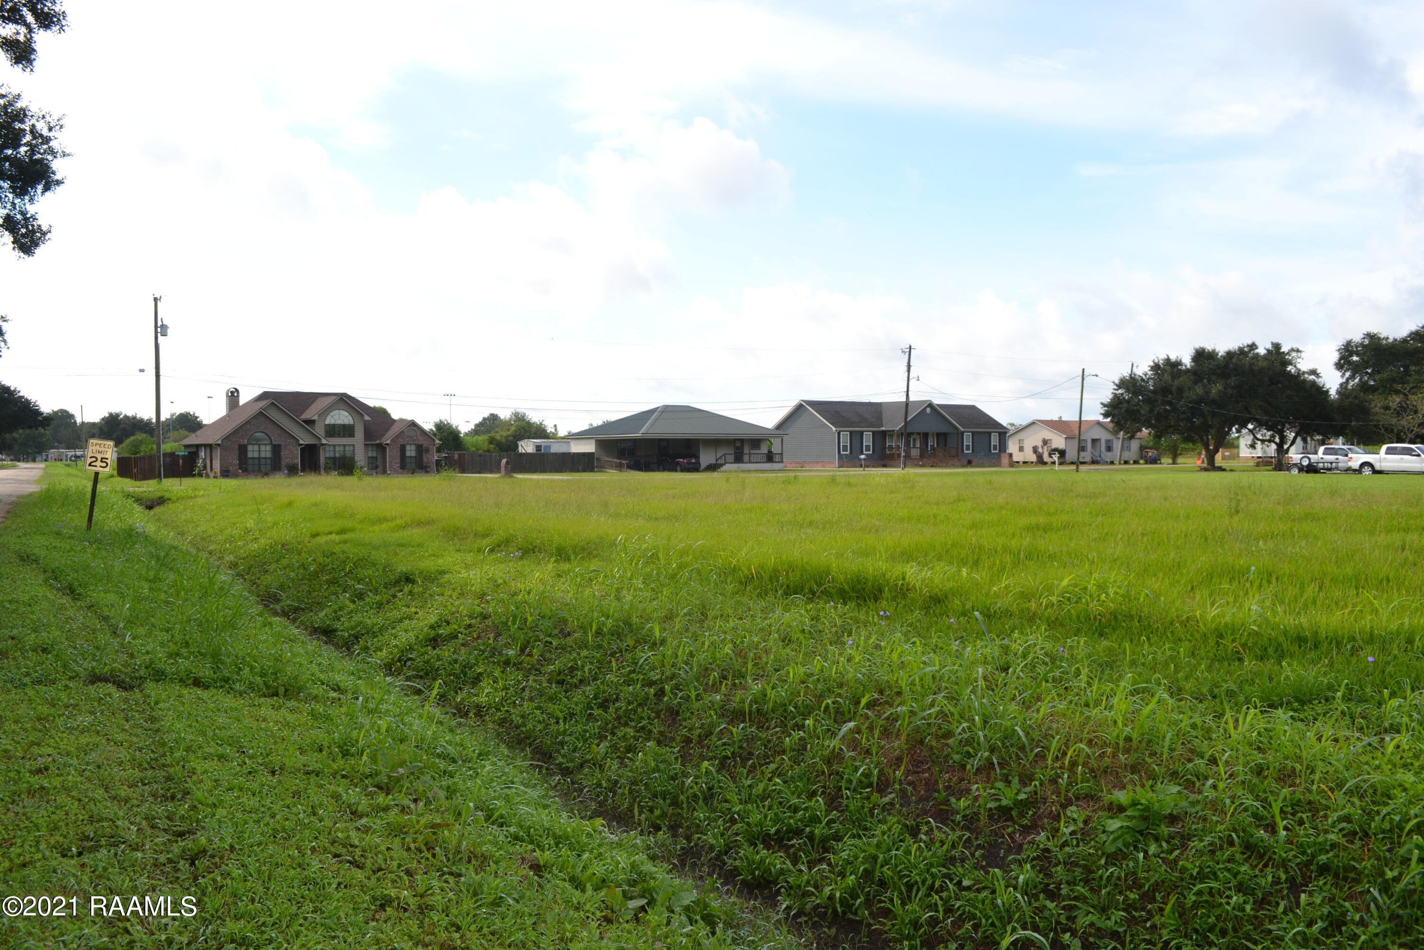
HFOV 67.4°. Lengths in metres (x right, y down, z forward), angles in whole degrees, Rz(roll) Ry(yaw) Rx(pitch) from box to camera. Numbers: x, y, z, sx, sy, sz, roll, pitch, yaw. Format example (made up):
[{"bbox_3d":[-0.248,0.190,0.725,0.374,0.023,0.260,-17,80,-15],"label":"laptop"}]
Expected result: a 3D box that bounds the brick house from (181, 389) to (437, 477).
[{"bbox_3d":[-32.091,-3.439,84.797,16.300,6.800,15.000,-1,2,-35],"label":"brick house"}]

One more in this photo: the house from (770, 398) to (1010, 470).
[{"bbox_3d":[17.848,-4.022,105.660,23.500,6.350,9.500,-1,2,-35],"label":"house"}]

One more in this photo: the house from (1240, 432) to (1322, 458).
[{"bbox_3d":[81.833,-4.652,150.235,14.000,4.750,7.800,-1,2,-35],"label":"house"}]

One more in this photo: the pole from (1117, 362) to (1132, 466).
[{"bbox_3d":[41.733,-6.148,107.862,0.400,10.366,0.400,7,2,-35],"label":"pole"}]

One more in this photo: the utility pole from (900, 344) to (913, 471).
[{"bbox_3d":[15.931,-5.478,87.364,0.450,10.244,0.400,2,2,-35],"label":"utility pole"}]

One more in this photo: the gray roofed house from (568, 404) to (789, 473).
[{"bbox_3d":[-3.029,-3.223,92.862,14.900,5.600,12.400,-1,2,-35],"label":"gray roofed house"}]

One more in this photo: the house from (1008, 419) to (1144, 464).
[{"bbox_3d":[42.772,-3.918,125.529,14.600,4.850,8.100,-1,2,-35],"label":"house"}]

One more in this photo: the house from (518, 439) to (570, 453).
[{"bbox_3d":[-16.483,-2.346,112.539,6.800,2.750,3.800,-1,2,-35],"label":"house"}]

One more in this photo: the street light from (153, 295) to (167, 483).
[{"bbox_3d":[-32.851,-5.055,63.354,0.600,10.975,0.500,-2,2,-35],"label":"street light"}]

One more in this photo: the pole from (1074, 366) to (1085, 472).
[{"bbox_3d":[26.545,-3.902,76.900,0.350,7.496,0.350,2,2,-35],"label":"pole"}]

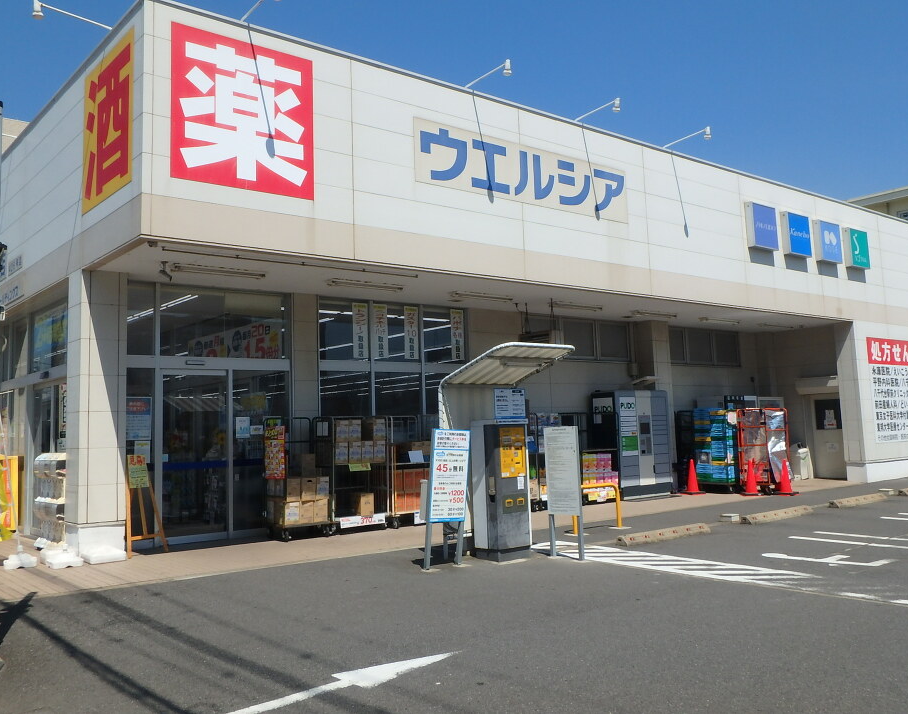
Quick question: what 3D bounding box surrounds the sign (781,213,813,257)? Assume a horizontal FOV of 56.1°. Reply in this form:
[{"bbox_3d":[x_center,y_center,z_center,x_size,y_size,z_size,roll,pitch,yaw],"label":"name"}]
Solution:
[{"bbox_3d":[7.307,-2.590,18.169,0.911,0.897,0.162,2,-6,-39],"label":"sign"}]

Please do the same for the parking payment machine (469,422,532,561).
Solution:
[{"bbox_3d":[0.552,1.520,9.846,0.514,1.575,0.412,2,-6,-39],"label":"parking payment machine"}]

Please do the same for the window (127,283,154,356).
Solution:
[{"bbox_3d":[-4.374,-0.529,11.824,0.470,1.007,0.088,2,-6,-39],"label":"window"}]

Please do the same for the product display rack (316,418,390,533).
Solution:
[{"bbox_3d":[-1.580,1.782,13.021,0.897,1.676,0.617,2,-6,-39],"label":"product display rack"}]

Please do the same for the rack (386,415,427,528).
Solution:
[{"bbox_3d":[-0.754,1.797,13.486,0.882,1.676,0.617,2,-6,-39],"label":"rack"}]

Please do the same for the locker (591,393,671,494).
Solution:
[{"bbox_3d":[3.616,1.768,17.222,1.640,2.106,0.680,2,-6,-39],"label":"locker"}]

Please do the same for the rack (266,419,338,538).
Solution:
[{"bbox_3d":[-2.200,1.733,12.271,0.867,1.683,0.617,2,-6,-39],"label":"rack"}]

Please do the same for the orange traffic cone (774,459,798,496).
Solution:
[{"bbox_3d":[6.529,2.352,16.766,0.359,0.695,0.359,2,-6,-39],"label":"orange traffic cone"}]

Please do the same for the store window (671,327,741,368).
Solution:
[{"bbox_3d":[5.883,-0.238,20.229,3.170,0.890,0.100,2,-6,-39],"label":"store window"}]

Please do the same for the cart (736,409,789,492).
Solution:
[{"bbox_3d":[6.359,1.916,17.456,0.810,1.721,0.620,2,-6,-39],"label":"cart"}]

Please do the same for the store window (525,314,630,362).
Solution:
[{"bbox_3d":[2.593,-0.366,17.573,3.230,0.890,0.100,2,-6,-39],"label":"store window"}]

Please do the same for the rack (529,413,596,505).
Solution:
[{"bbox_3d":[1.734,1.905,15.654,1.103,1.680,0.632,2,-6,-39],"label":"rack"}]

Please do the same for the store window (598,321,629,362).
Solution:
[{"bbox_3d":[3.428,-0.340,18.247,1.014,0.816,0.088,2,-6,-39],"label":"store window"}]

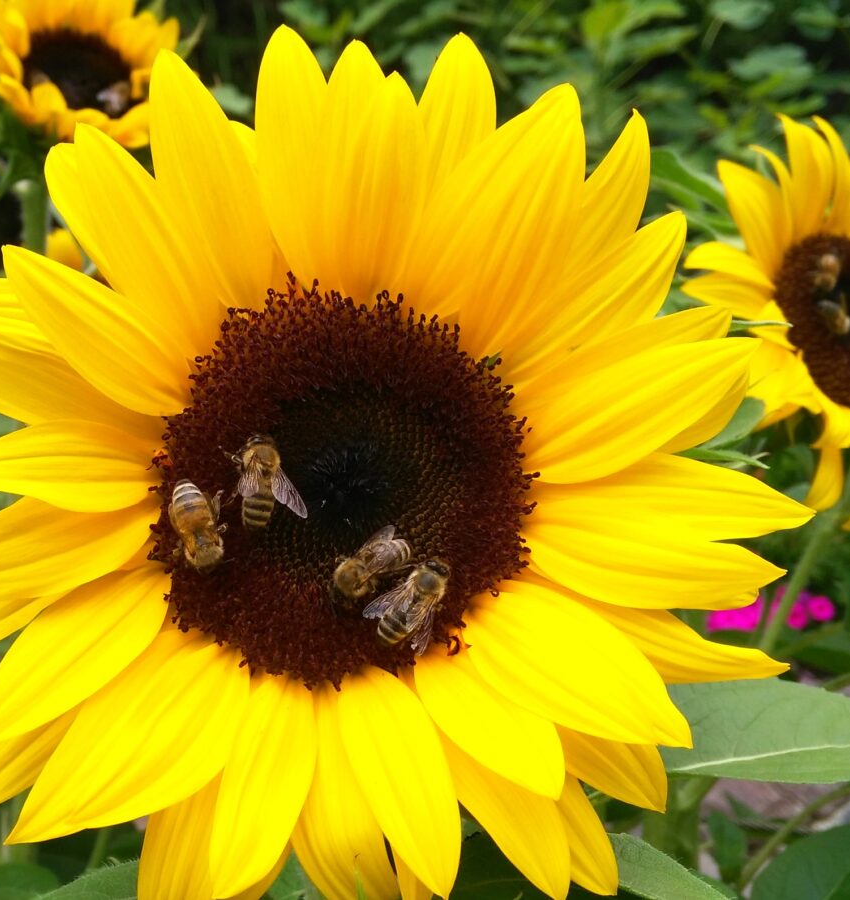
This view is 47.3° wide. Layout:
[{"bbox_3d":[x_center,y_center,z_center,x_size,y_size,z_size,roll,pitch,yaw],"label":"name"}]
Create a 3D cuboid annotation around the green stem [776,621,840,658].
[{"bbox_3d":[0.162,0.080,0.410,0.031,0.005,0.006,-28,-10,-6],"label":"green stem"}]

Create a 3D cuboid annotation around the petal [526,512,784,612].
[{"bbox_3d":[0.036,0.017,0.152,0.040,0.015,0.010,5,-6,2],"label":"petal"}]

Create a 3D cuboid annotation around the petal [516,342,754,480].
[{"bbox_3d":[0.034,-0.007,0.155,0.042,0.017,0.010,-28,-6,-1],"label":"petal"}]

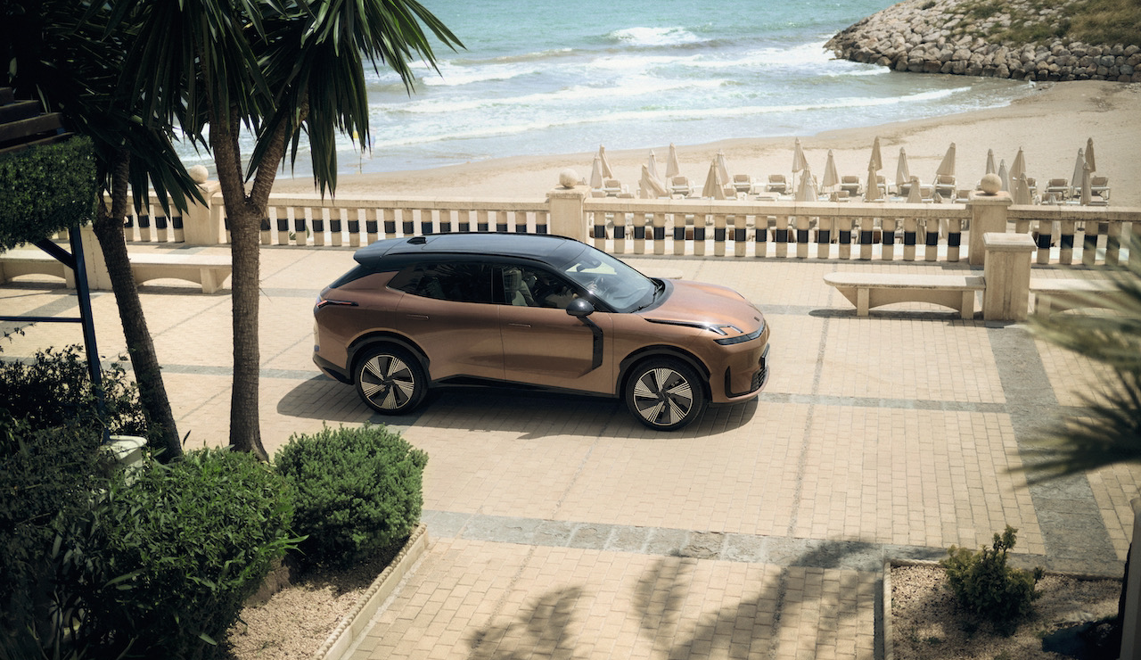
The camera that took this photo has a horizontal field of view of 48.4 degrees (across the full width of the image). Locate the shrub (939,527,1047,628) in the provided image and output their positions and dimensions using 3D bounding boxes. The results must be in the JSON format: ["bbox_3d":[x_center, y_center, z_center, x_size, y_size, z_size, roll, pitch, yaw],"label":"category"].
[{"bbox_3d":[2.876,1.620,8.617,0.680,0.570,0.660,2,17,13],"label":"shrub"}]

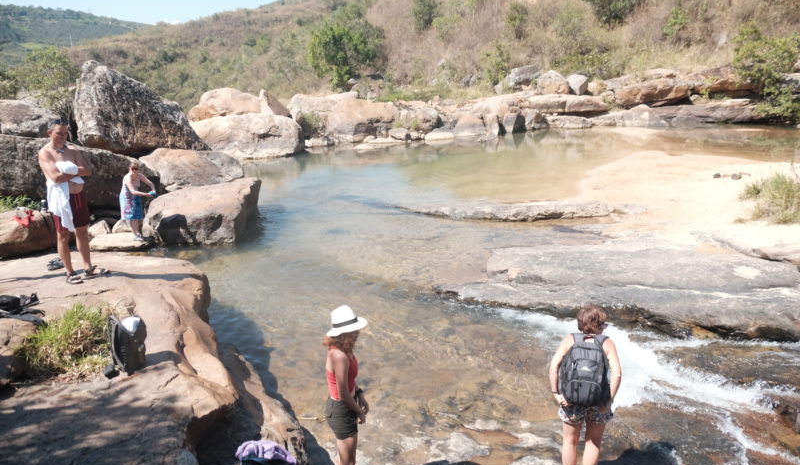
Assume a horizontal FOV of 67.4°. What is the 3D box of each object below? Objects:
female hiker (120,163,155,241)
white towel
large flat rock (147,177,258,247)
[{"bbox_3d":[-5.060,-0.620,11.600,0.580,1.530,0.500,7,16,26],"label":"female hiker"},{"bbox_3d":[-3.500,-0.380,6.300,0.270,0.740,0.360,10,18,35],"label":"white towel"},{"bbox_3d":[-4.300,-0.450,13.100,2.050,0.880,2.300,0,15,0],"label":"large flat rock"}]

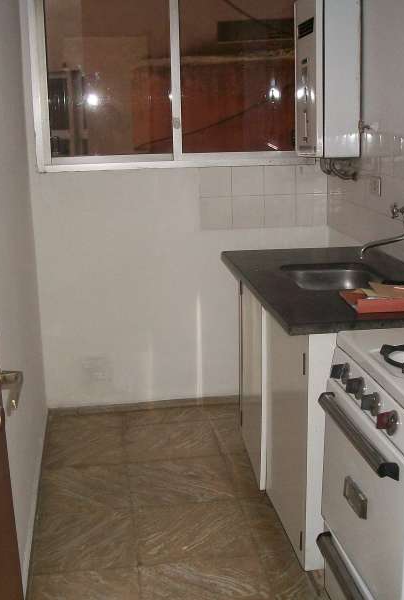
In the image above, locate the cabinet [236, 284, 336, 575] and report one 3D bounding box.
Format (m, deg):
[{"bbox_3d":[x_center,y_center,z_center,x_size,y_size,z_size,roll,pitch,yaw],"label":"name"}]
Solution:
[{"bbox_3d":[0.500,0.325,2.641,0.540,0.760,0.970,-3,15,-8],"label":"cabinet"}]

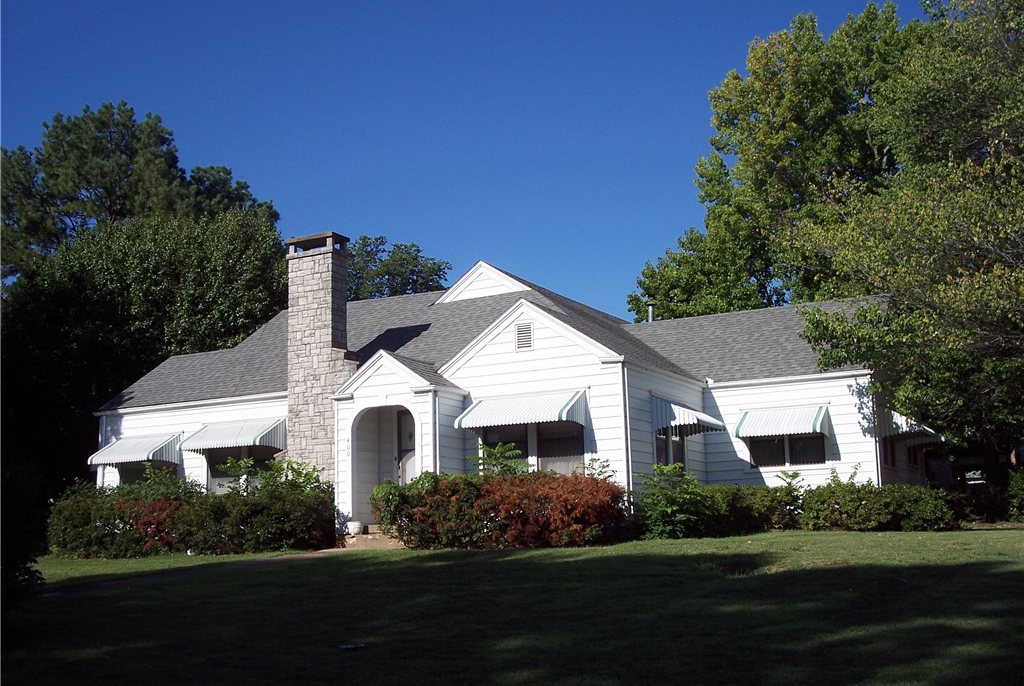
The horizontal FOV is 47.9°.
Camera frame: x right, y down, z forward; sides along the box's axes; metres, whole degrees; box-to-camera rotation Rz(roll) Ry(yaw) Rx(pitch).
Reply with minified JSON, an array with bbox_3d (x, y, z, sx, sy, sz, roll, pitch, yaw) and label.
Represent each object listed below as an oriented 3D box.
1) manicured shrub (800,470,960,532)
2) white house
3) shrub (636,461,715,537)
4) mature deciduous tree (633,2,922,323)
[{"bbox_3d":[7.073,3.087,22.407,2.900,1.180,1.400,-7,-11,27],"label":"manicured shrub"},{"bbox_3d":[0.324,1.602,27.962,17.100,6.650,12.600,-7,-11,27],"label":"white house"},{"bbox_3d":[2.982,2.942,21.355,1.450,1.380,1.350,-7,-11,27],"label":"shrub"},{"bbox_3d":[8.821,-2.260,36.832,9.800,16.855,9.300,-4,-10,14],"label":"mature deciduous tree"}]

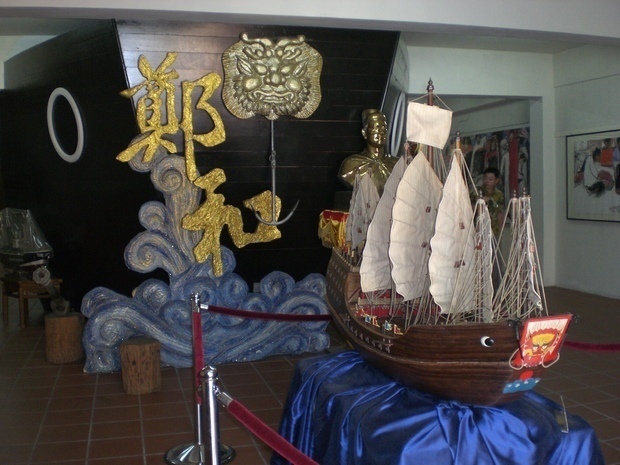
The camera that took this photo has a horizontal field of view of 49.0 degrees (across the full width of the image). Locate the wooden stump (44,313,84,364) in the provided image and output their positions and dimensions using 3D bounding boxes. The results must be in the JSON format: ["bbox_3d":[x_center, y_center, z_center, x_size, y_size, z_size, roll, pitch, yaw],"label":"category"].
[{"bbox_3d":[-2.043,0.880,5.680,0.314,0.374,0.314,0,4,0],"label":"wooden stump"}]

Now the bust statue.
[{"bbox_3d":[0.641,-0.841,6.980,0.660,0.865,0.400,-2,4,-19],"label":"bust statue"}]

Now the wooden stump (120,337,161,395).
[{"bbox_3d":[-1.195,0.939,4.815,0.277,0.357,0.277,0,4,0],"label":"wooden stump"}]

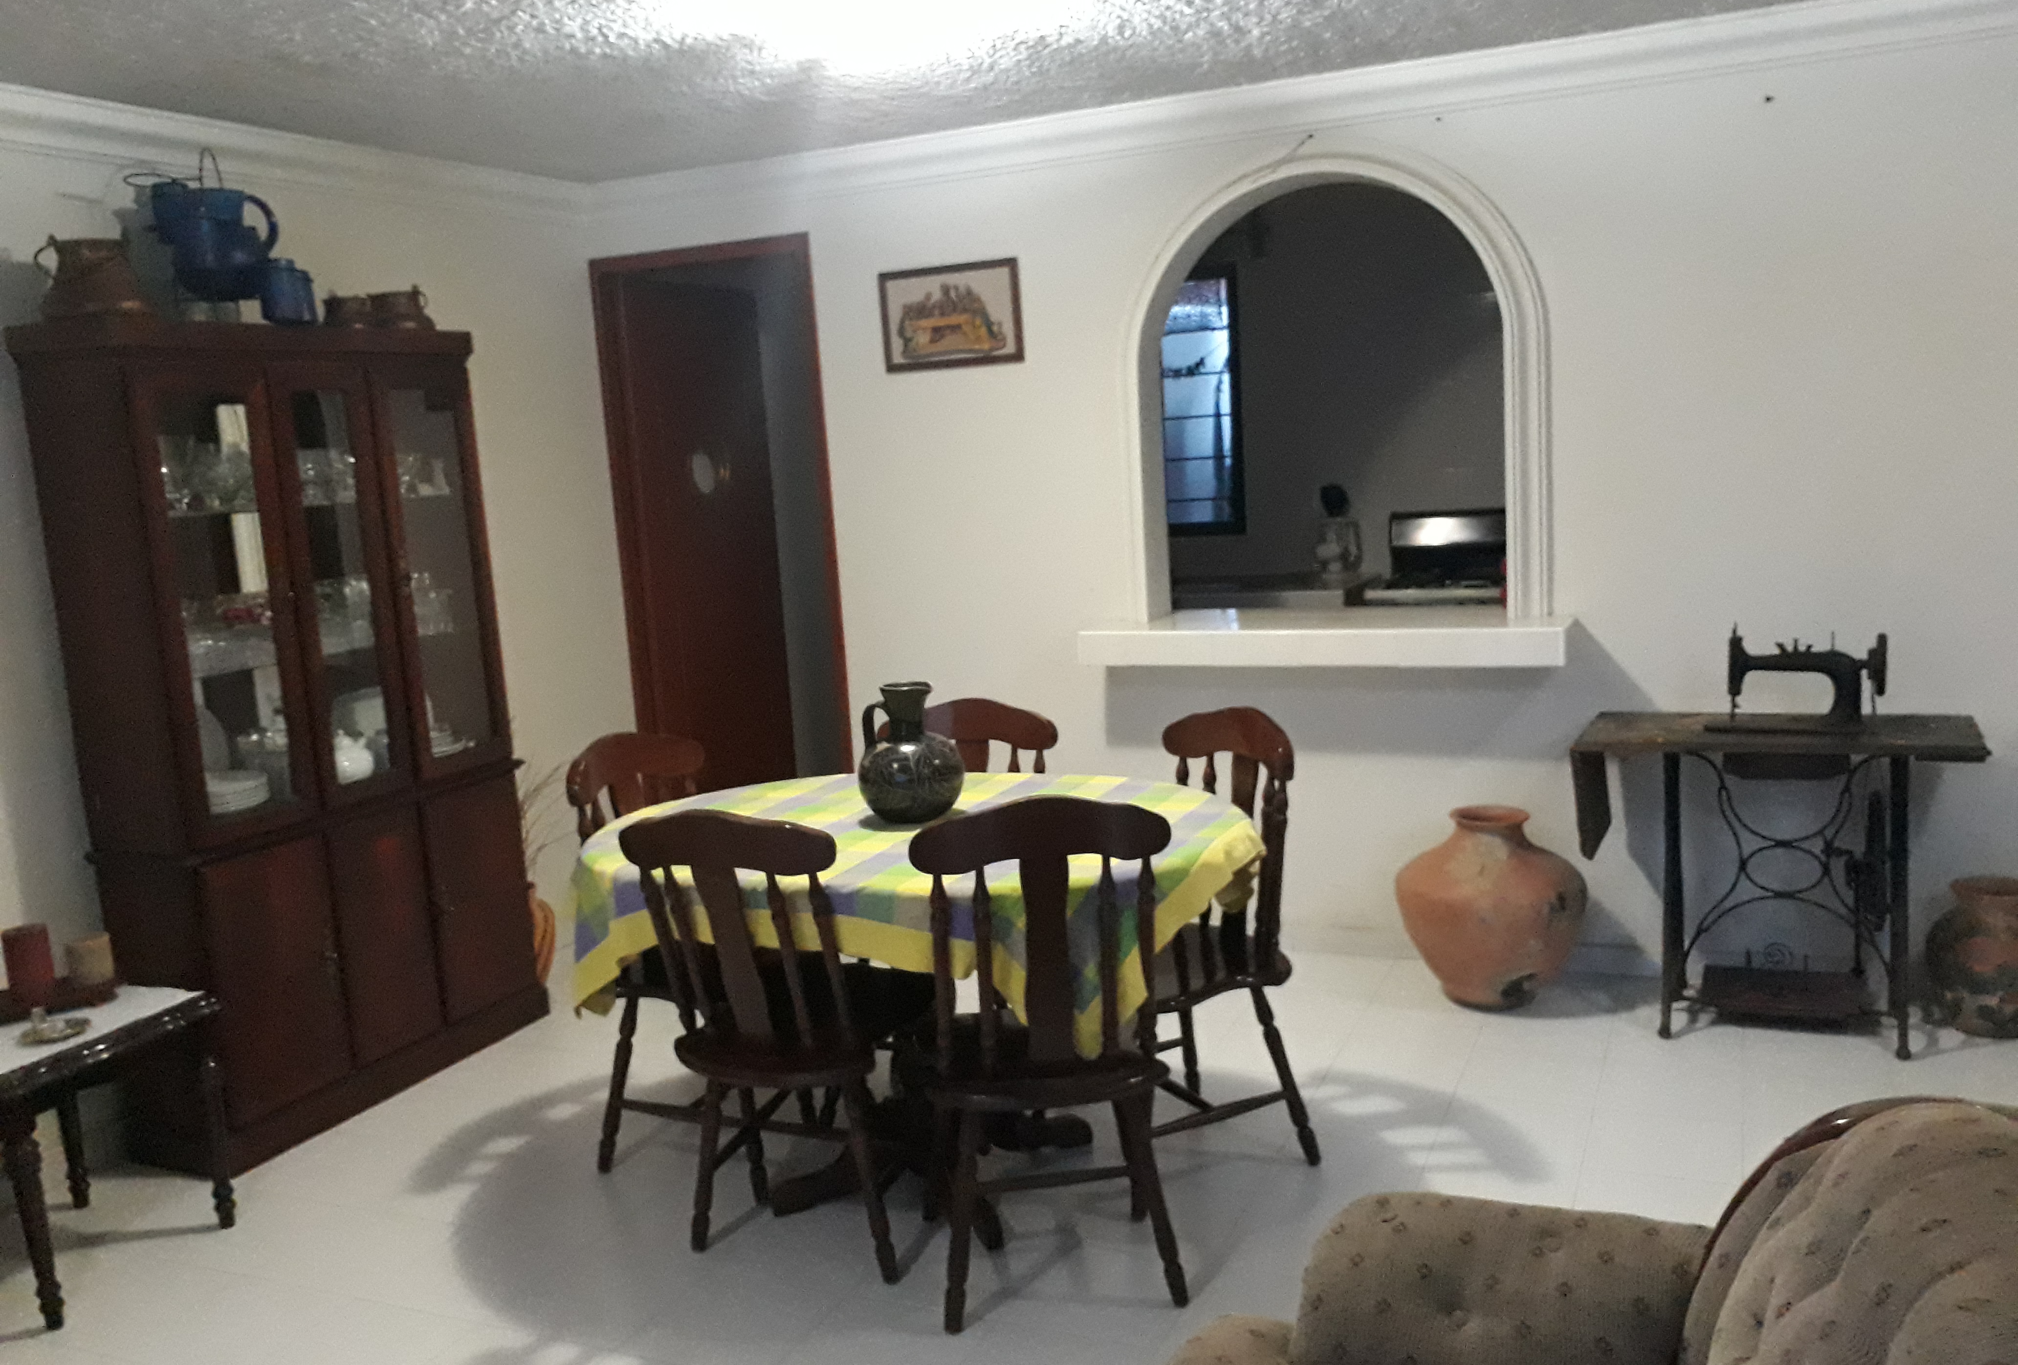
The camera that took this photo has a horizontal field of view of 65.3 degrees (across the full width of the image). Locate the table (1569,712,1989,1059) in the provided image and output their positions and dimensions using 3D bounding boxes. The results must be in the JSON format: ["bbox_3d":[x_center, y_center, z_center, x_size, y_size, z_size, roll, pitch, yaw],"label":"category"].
[{"bbox_3d":[1.866,0.483,3.861,0.865,0.745,0.450,0,10,24],"label":"table"}]

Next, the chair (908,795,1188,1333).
[{"bbox_3d":[0.058,0.652,3.014,0.470,0.975,0.490,-5,9,-7],"label":"chair"}]

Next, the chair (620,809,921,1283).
[{"bbox_3d":[-0.398,0.643,3.188,0.470,0.975,0.490,1,15,25],"label":"chair"}]

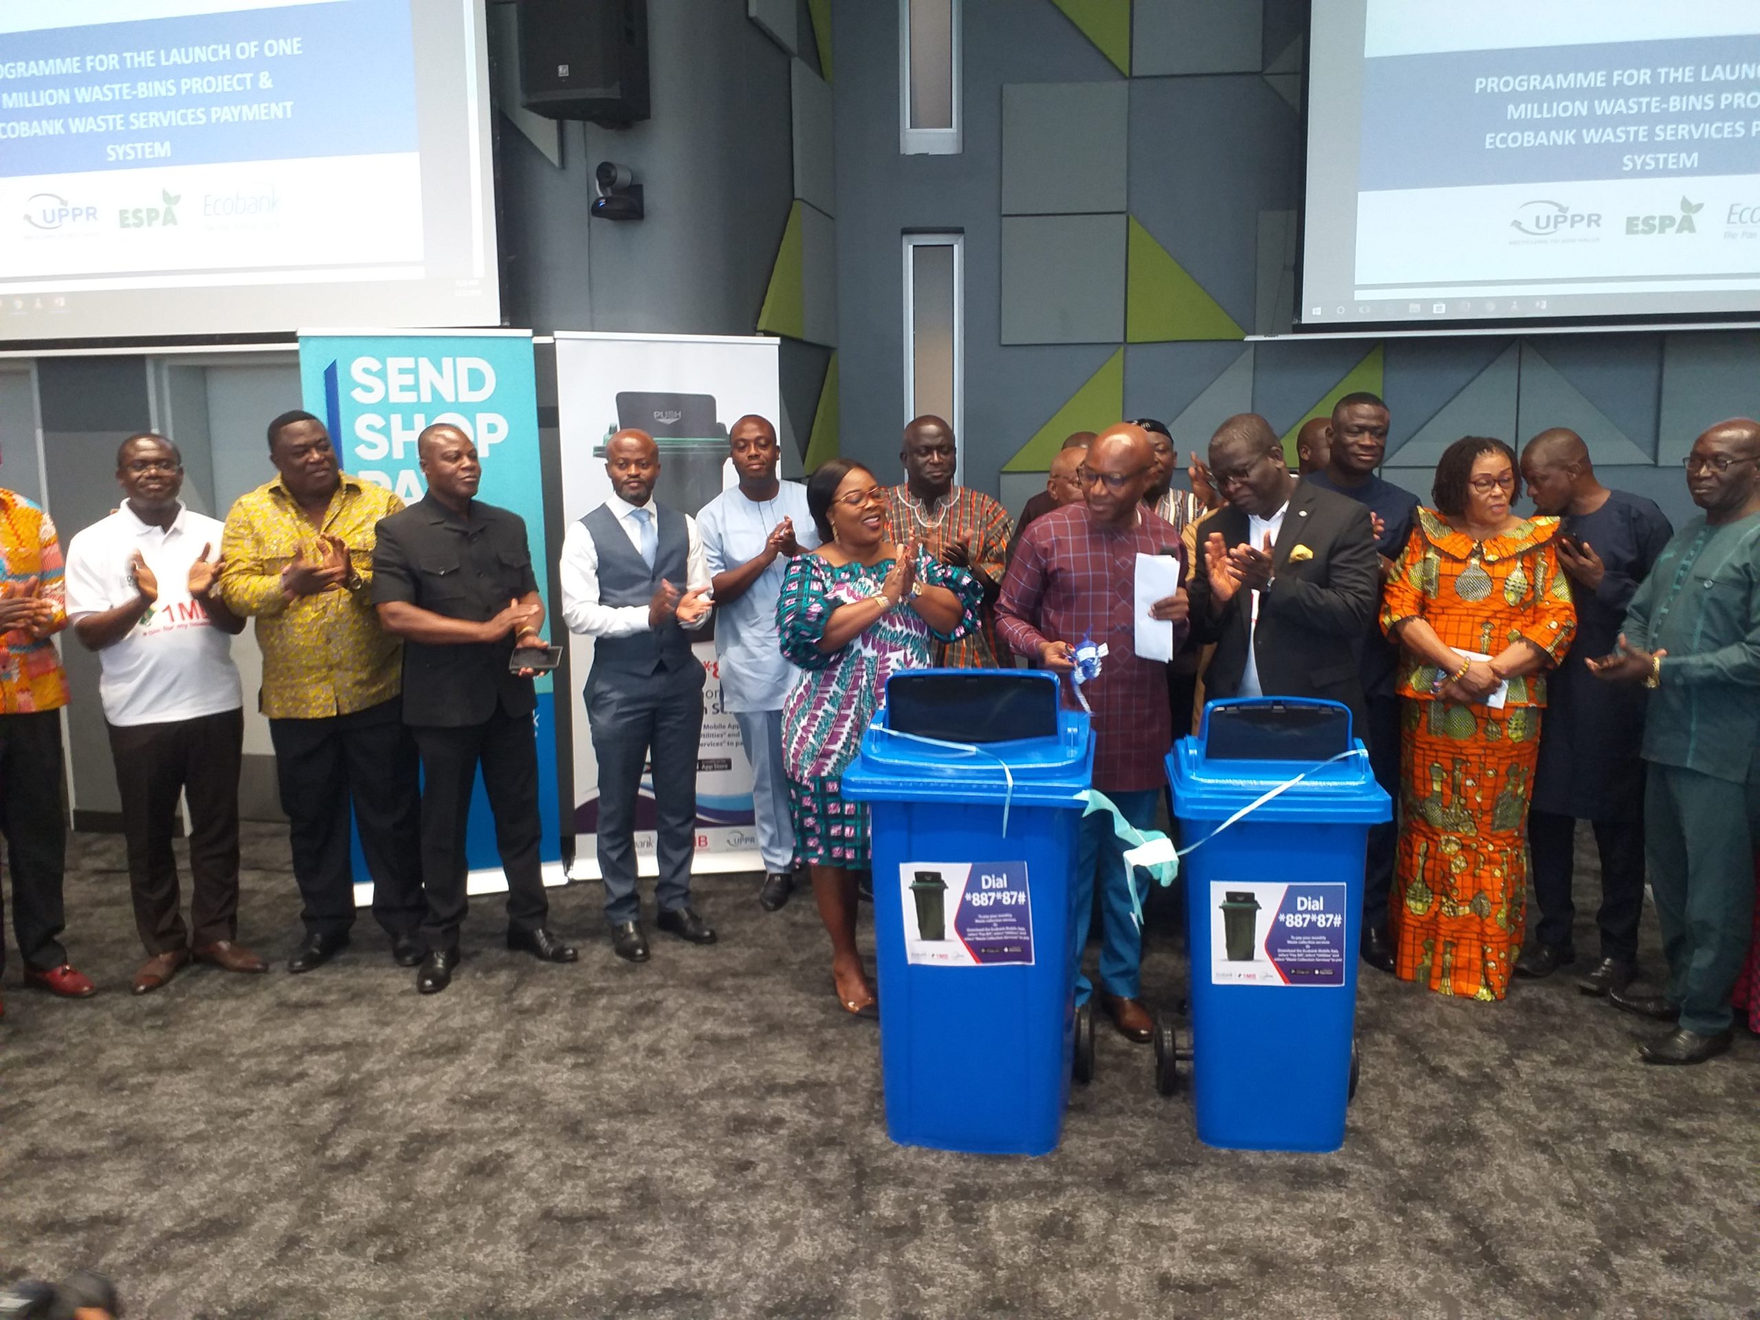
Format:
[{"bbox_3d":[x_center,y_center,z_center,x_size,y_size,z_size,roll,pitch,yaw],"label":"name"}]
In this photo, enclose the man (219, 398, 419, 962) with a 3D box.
[{"bbox_3d":[-1.766,0.095,4.228,0.580,1.750,0.460,-4,8,-28],"label":"man"}]

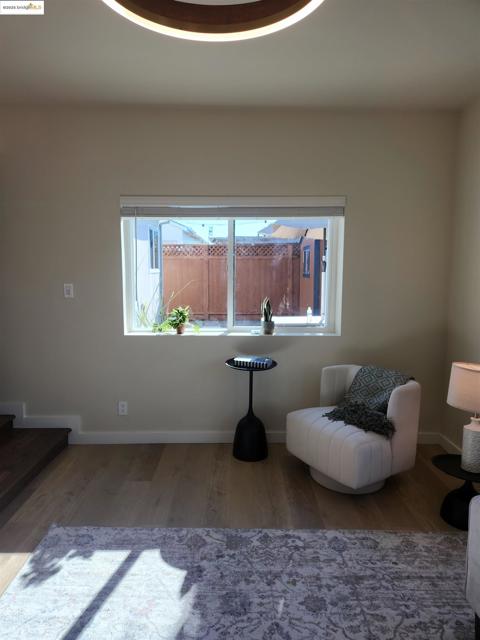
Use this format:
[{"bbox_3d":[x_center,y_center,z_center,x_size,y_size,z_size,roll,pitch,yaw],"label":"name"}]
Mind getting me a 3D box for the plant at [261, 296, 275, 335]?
[{"bbox_3d":[0.225,-0.035,3.424,0.111,0.301,0.111,0,6,0],"label":"plant"}]

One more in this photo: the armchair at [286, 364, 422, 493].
[{"bbox_3d":[0.775,0.726,2.857,0.680,0.673,0.696,-3,7,-30],"label":"armchair"}]

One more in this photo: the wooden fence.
[{"bbox_3d":[-0.190,-0.952,10.759,3.545,1.941,0.120,0,6,0],"label":"wooden fence"}]

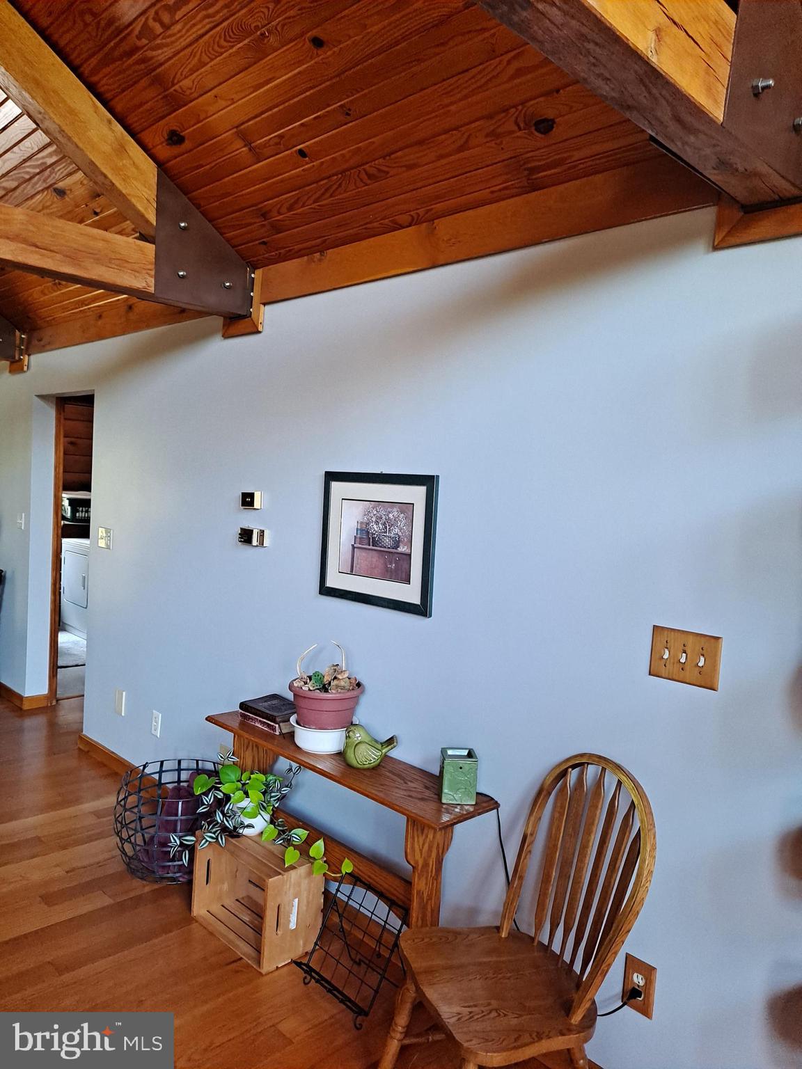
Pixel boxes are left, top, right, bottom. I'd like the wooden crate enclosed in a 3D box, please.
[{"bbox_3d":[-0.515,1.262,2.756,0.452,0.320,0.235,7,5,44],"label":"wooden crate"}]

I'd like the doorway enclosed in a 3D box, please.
[{"bbox_3d":[-2.011,0.173,4.796,0.900,2.060,0.180,7,5,44],"label":"doorway"}]

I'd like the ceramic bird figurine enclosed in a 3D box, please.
[{"bbox_3d":[-0.092,0.704,2.588,0.185,0.136,0.122,1,4,-28],"label":"ceramic bird figurine"}]

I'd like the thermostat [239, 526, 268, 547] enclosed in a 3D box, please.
[{"bbox_3d":[-0.622,0.010,3.225,0.180,0.073,0.034,7,5,44],"label":"thermostat"}]

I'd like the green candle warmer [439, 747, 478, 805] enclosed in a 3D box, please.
[{"bbox_3d":[0.174,0.735,2.352,0.100,0.134,0.102,3,4,-4],"label":"green candle warmer"}]

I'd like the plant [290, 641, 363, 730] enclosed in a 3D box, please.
[{"bbox_3d":[-0.263,0.553,2.727,0.268,0.340,0.268,3,4,0],"label":"plant"}]

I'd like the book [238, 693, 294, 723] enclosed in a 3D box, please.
[{"bbox_3d":[-0.482,0.672,2.977,0.214,0.033,0.170,6,5,39],"label":"book"}]

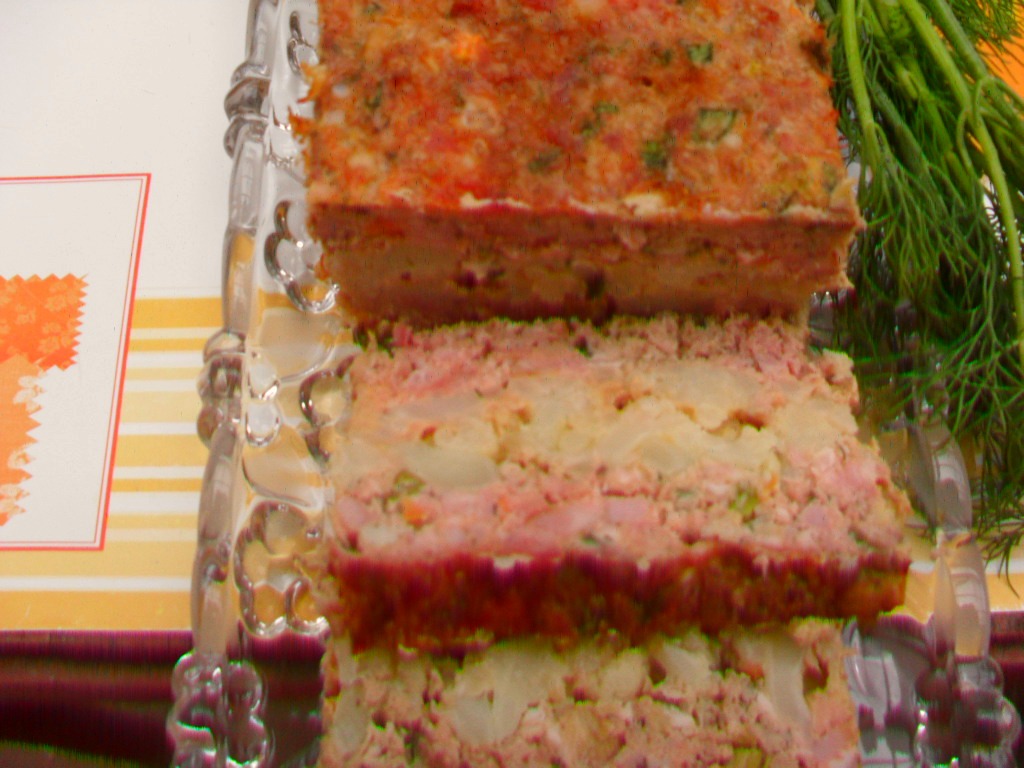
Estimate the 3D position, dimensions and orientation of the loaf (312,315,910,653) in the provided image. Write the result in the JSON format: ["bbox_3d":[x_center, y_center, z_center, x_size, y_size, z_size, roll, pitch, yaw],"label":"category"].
[{"bbox_3d":[0.021,0.019,0.218,0.109,0.026,0.056,0,47,-2],"label":"loaf"}]

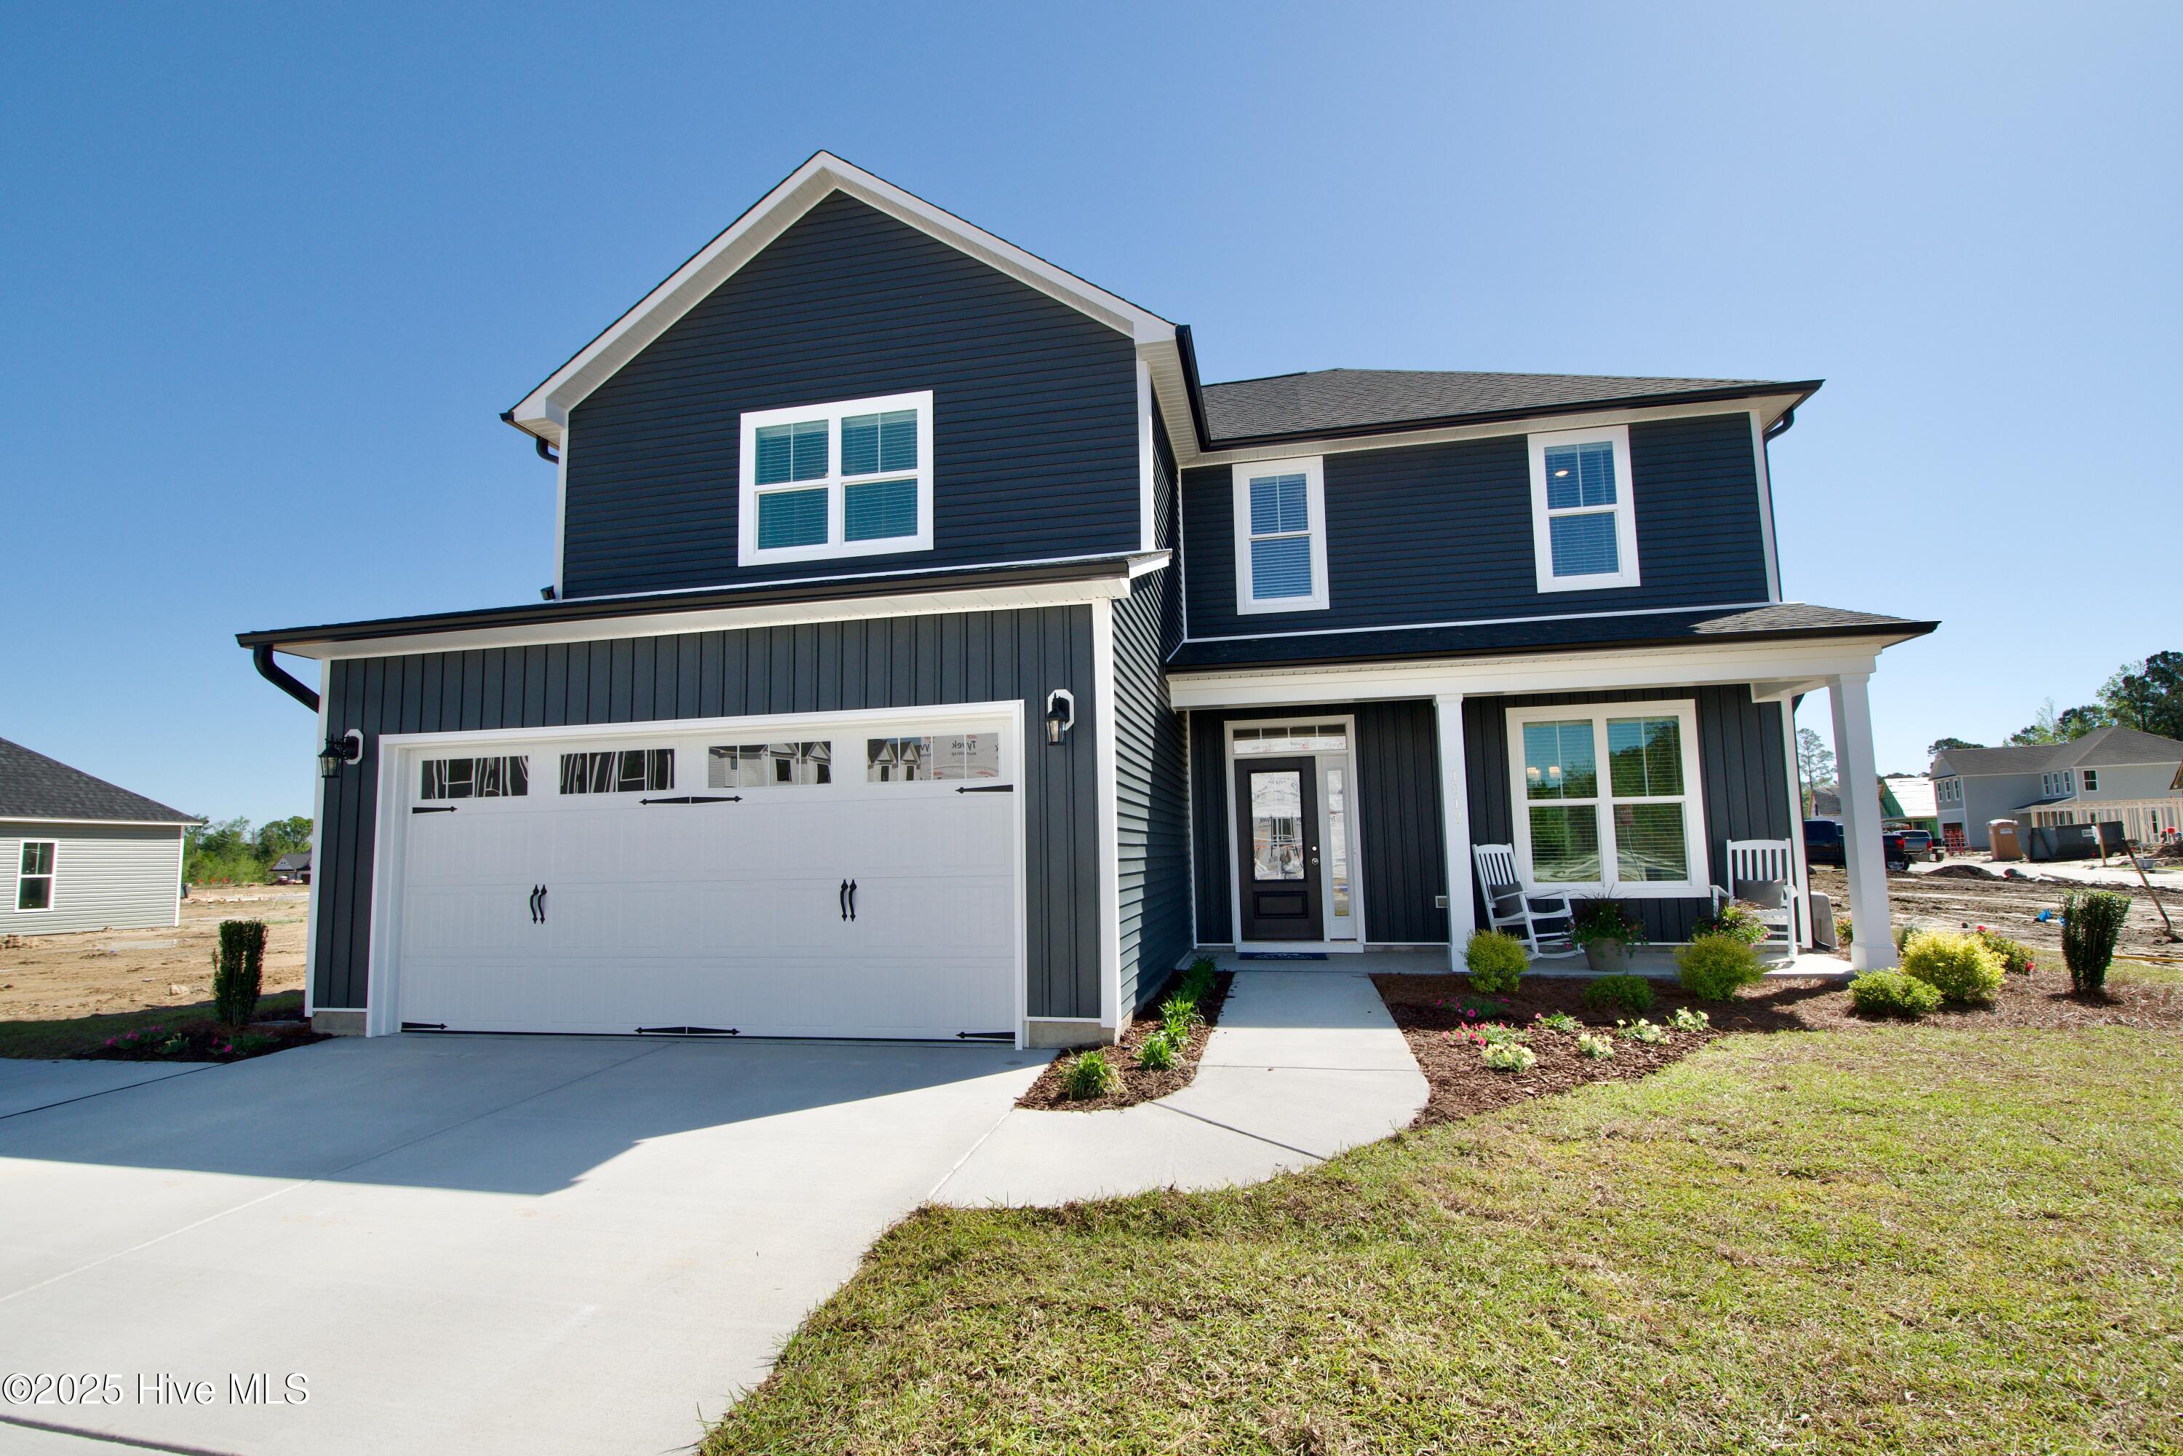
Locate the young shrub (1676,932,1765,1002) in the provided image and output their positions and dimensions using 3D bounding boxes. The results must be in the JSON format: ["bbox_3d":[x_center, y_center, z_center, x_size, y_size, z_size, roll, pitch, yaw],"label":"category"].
[{"bbox_3d":[5.113,1.936,7.400,0.617,0.569,0.617,-3,-6,11],"label":"young shrub"}]

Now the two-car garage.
[{"bbox_3d":[-2.917,1.052,6.456,5.099,2.216,0.240,-3,-6,11],"label":"two-car garage"}]

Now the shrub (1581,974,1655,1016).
[{"bbox_3d":[4.085,2.063,7.050,0.506,0.317,0.506,-3,-6,11],"label":"shrub"}]

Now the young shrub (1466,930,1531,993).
[{"bbox_3d":[3.540,2.043,7.950,0.527,0.567,0.527,-3,-6,11],"label":"young shrub"}]

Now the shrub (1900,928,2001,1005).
[{"bbox_3d":[6.757,1.884,7.150,0.634,0.604,0.634,-3,-6,11],"label":"shrub"}]

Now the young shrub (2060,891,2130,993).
[{"bbox_3d":[8.111,1.717,7.350,0.421,0.841,0.421,-3,-6,11],"label":"young shrub"}]

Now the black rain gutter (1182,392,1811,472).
[{"bbox_3d":[4.267,-3.295,10.024,6.500,0.200,0.420,-3,-6,11],"label":"black rain gutter"}]

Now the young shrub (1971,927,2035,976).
[{"bbox_3d":[8.168,2.003,8.150,0.484,0.428,0.484,-3,-6,11],"label":"young shrub"}]

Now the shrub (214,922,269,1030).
[{"bbox_3d":[-6.877,1.985,7.350,0.354,0.882,0.354,-3,-6,11],"label":"shrub"}]

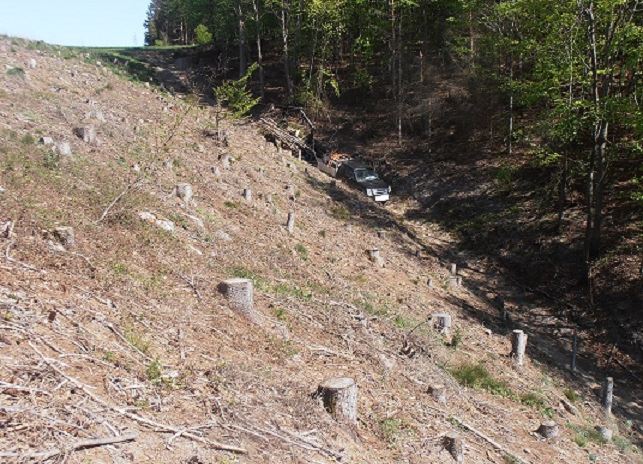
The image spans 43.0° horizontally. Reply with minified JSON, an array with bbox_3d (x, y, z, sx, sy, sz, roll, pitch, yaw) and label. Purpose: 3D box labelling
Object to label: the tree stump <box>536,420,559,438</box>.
[{"bbox_3d":[3.908,3.398,14.133,0.335,0.196,0.335,0,9,0],"label":"tree stump"}]

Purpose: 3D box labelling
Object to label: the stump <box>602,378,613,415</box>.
[{"bbox_3d":[4.934,2.801,14.000,0.110,0.600,0.110,0,5,0],"label":"stump"}]

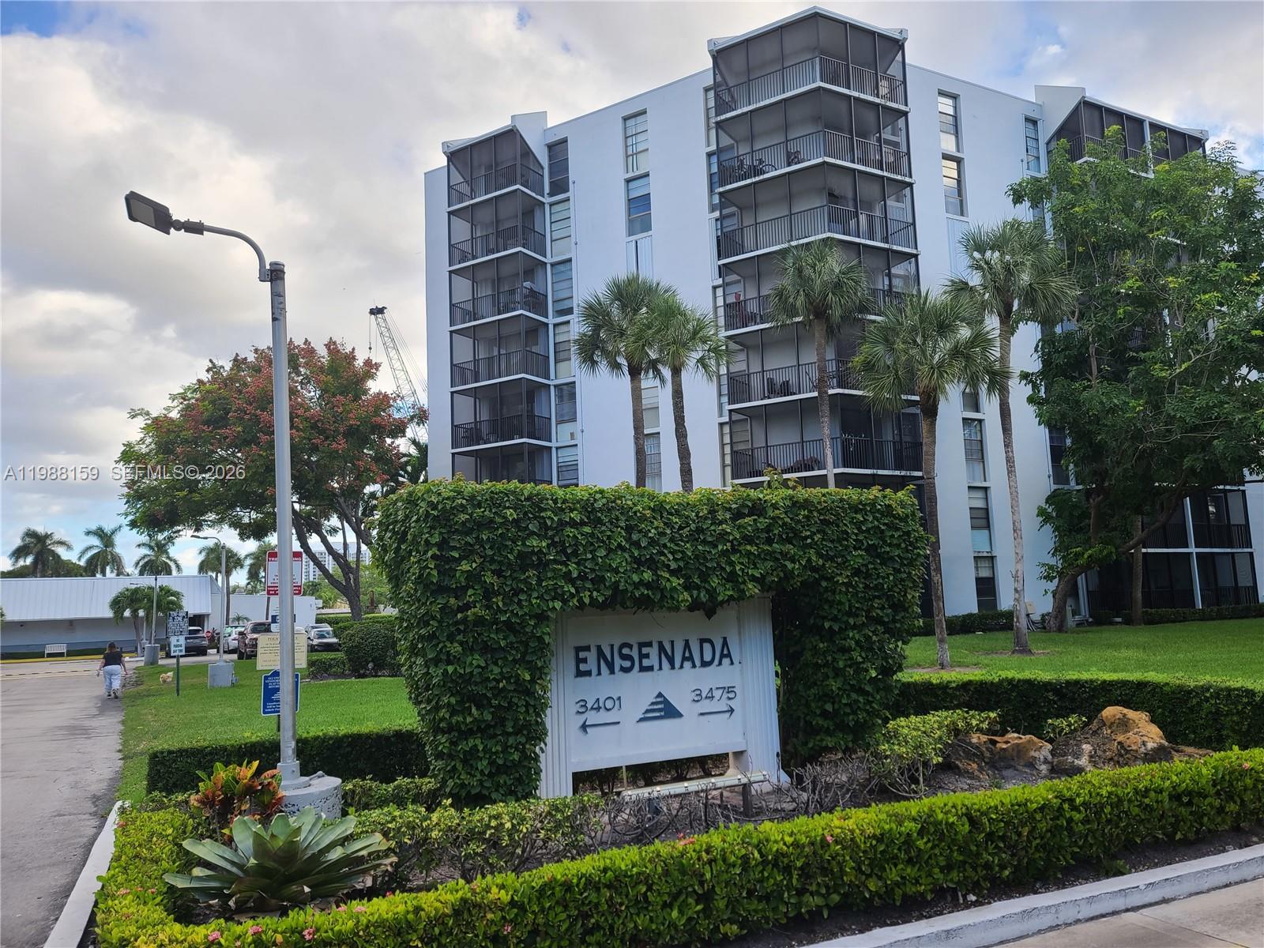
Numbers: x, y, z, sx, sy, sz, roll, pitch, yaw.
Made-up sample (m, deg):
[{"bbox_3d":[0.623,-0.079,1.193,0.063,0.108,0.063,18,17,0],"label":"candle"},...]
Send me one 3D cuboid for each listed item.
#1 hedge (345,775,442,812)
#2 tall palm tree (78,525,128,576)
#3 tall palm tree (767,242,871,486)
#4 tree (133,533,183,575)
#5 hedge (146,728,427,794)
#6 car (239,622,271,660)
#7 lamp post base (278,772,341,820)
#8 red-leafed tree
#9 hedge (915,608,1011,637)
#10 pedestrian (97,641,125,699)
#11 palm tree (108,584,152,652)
[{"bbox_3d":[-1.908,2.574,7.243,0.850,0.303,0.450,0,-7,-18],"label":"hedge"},{"bbox_3d":[-55.614,11.071,96.005,5.300,11.459,5.300,-2,-7,0],"label":"tall palm tree"},{"bbox_3d":[6.006,-1.057,27.804,3.150,12.674,3.150,-4,-8,12],"label":"tall palm tree"},{"bbox_3d":[-48.135,11.371,92.572,4.700,10.631,4.700,2,-8,-27],"label":"tree"},{"bbox_3d":[-3.173,2.737,8.839,2.616,0.410,0.560,1,-8,-22],"label":"hedge"},{"bbox_3d":[-19.201,8.492,47.212,2.000,1.930,5.750,2,-8,-28],"label":"car"},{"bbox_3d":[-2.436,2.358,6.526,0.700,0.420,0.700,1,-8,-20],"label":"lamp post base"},{"bbox_3d":[-14.634,0.908,37.016,12.000,12.754,11.000,-2,-7,0],"label":"red-leafed tree"},{"bbox_3d":[11.392,5.451,32.816,5.206,0.850,0.800,2,-8,-27],"label":"hedge"},{"bbox_3d":[-15.021,5.665,26.406,0.660,1.630,0.480,2,-8,-28],"label":"pedestrian"},{"bbox_3d":[-30.075,8.773,54.541,2.450,4.216,2.450,2,-9,-29],"label":"palm tree"}]

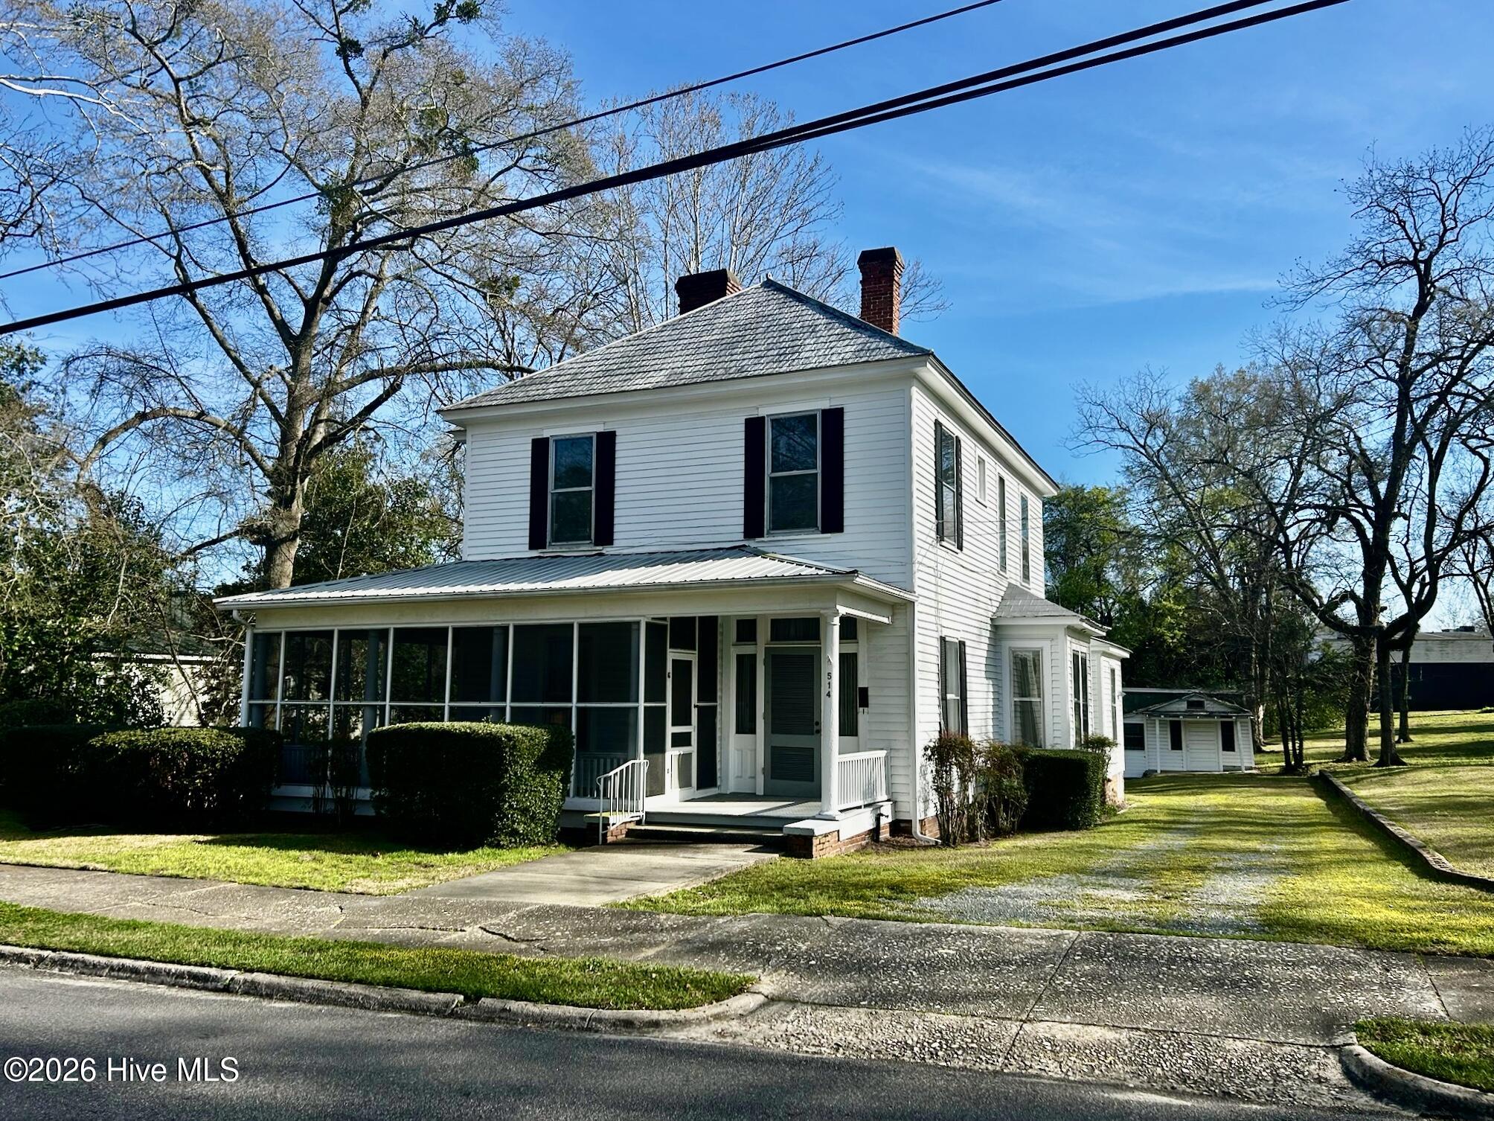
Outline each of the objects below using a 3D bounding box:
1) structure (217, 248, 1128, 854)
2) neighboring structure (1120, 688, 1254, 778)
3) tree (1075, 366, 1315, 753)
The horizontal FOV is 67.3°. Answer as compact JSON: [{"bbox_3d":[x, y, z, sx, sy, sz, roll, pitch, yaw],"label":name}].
[{"bbox_3d":[0.454,-0.391,22.121,11.750,10.100,16.100,-3,-8,24],"label":"structure"},{"bbox_3d":[17.512,6.972,46.065,6.000,3.330,5.300,-3,-8,24],"label":"neighboring structure"},{"bbox_3d":[22.448,-0.264,56.161,10.990,19.370,10.990,-3,-8,24],"label":"tree"}]

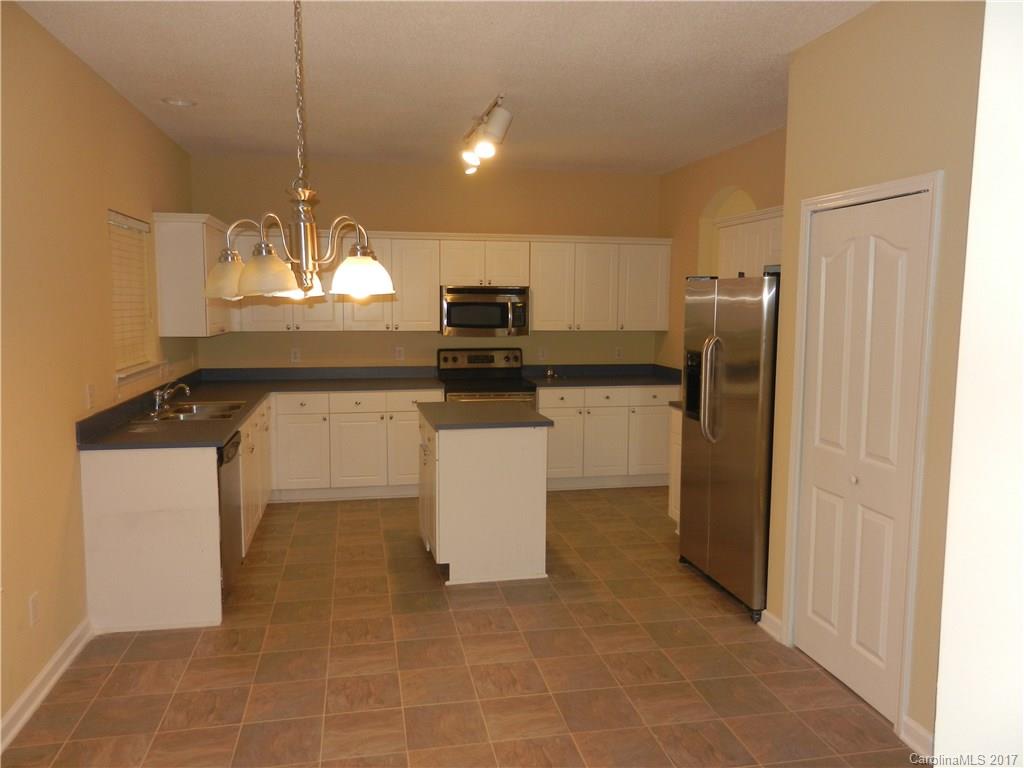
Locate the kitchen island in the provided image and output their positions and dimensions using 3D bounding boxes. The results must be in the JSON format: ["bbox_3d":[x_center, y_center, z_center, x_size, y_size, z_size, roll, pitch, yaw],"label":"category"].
[{"bbox_3d":[-0.198,0.631,4.618,0.680,0.914,0.965,-1,6,-12],"label":"kitchen island"}]

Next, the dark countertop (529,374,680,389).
[{"bbox_3d":[0.785,-0.007,6.535,1.260,0.042,0.640,-1,6,-12],"label":"dark countertop"}]

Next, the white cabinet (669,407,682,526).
[{"bbox_3d":[1.448,0.624,4.887,0.607,0.898,0.617,-1,6,-12],"label":"white cabinet"}]

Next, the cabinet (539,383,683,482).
[{"bbox_3d":[0.781,0.423,6.601,1.255,0.836,0.600,-1,6,-12],"label":"cabinet"}]

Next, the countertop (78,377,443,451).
[{"bbox_3d":[-1.335,0.145,4.992,1.955,0.044,2.810,-1,6,-12],"label":"countertop"}]

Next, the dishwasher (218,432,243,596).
[{"bbox_3d":[-1.754,0.710,3.845,0.600,0.840,0.610,-1,6,-12],"label":"dishwasher"}]

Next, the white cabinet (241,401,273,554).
[{"bbox_3d":[-1.994,0.586,4.912,0.610,0.836,1.590,-1,6,-12],"label":"white cabinet"}]

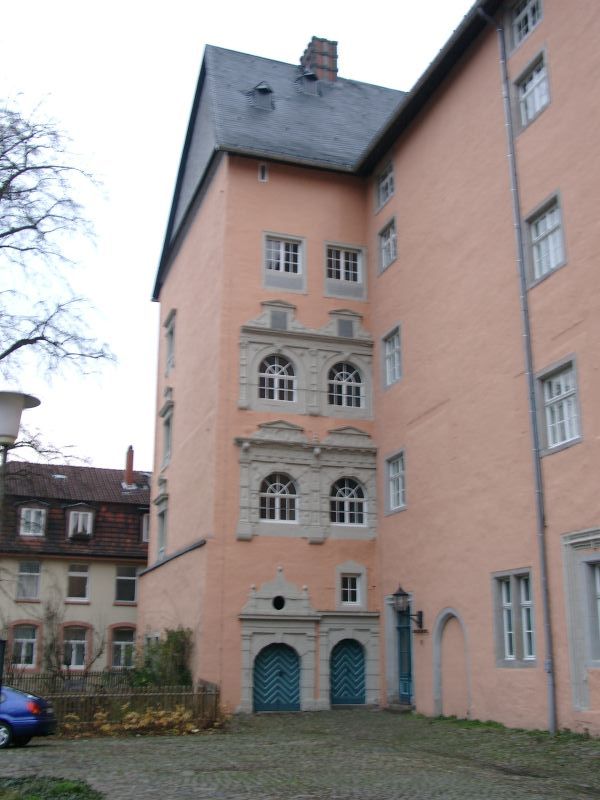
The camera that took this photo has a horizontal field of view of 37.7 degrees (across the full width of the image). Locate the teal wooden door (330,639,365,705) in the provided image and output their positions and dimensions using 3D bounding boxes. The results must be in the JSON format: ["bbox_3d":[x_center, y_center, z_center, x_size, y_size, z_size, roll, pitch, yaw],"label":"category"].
[{"bbox_3d":[1.697,9.517,30.824,1.299,2.213,0.150,6,-18,-18],"label":"teal wooden door"}]

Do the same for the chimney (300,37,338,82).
[{"bbox_3d":[1.017,-17.579,46.808,1.376,2.643,1.827,6,-18,-18],"label":"chimney"}]

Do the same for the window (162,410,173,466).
[{"bbox_3d":[-5.515,1.612,36.542,0.200,2.120,1.200,7,-19,-20],"label":"window"}]

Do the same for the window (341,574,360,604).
[{"bbox_3d":[1.657,6.220,28.828,0.670,0.940,0.200,6,-18,-16],"label":"window"}]

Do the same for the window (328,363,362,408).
[{"bbox_3d":[1.780,-0.595,33.895,1.425,1.806,0.200,6,-18,-18],"label":"window"}]

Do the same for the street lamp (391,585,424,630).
[{"bbox_3d":[3.442,6.620,28.174,0.923,1.366,0.464,5,-17,-16],"label":"street lamp"}]

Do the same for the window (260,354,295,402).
[{"bbox_3d":[-0.766,-0.777,30.262,1.340,1.620,0.200,6,-18,-16],"label":"window"}]

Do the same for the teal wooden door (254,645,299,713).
[{"bbox_3d":[-0.787,9.465,29.976,1.659,2.223,0.150,6,-18,-18],"label":"teal wooden door"}]

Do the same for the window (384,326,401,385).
[{"bbox_3d":[3.160,-1.479,30.076,0.200,1.770,1.200,6,-18,-17],"label":"window"}]

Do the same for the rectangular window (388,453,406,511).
[{"bbox_3d":[3.167,2.667,28.608,0.200,1.680,1.250,6,-18,-17],"label":"rectangular window"}]

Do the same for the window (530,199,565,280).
[{"bbox_3d":[6.503,-4.265,23.090,0.220,1.681,1.458,5,-17,-16],"label":"window"}]

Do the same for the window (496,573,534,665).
[{"bbox_3d":[5.156,5.273,21.207,0.200,2.120,1.500,6,-18,-17],"label":"window"}]

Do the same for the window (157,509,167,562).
[{"bbox_3d":[-5.591,5.437,35.439,0.200,1.970,1.200,7,-19,-20],"label":"window"}]

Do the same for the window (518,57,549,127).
[{"bbox_3d":[6.066,-8.017,22.864,0.200,1.360,1.200,6,-18,-17],"label":"window"}]

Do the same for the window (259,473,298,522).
[{"bbox_3d":[-0.754,3.547,31.768,1.475,1.845,0.200,6,-18,-18],"label":"window"}]

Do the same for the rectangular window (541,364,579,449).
[{"bbox_3d":[6.500,0.120,21.764,0.220,1.811,1.451,5,-17,-16],"label":"rectangular window"}]

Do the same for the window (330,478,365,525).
[{"bbox_3d":[1.604,3.429,29.685,1.240,1.570,0.200,6,-18,-16],"label":"window"}]

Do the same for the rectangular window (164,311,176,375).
[{"bbox_3d":[-6.368,-2.801,43.434,0.300,2.955,1.901,6,-18,-18],"label":"rectangular window"}]

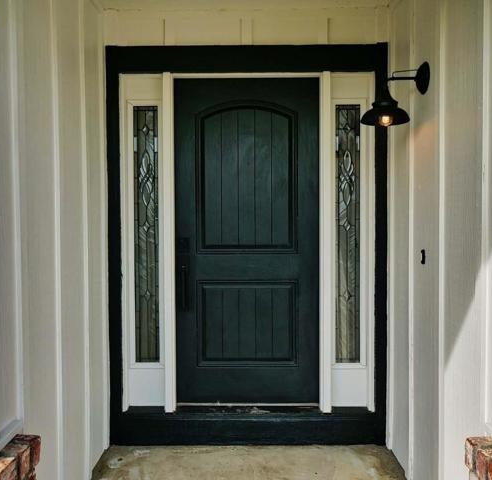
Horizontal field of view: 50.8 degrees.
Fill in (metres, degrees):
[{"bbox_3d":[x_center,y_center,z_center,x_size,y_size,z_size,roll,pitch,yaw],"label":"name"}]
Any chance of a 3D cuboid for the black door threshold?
[{"bbox_3d":[0.013,1.112,3.095,1.609,0.171,0.159,0,1,1],"label":"black door threshold"}]

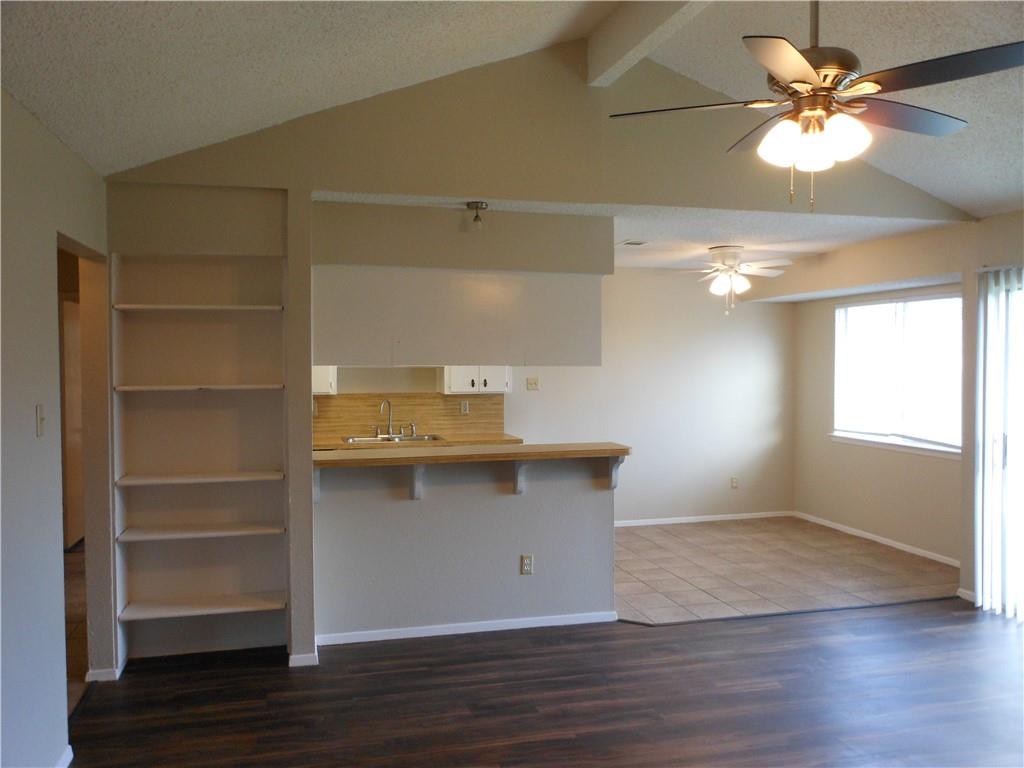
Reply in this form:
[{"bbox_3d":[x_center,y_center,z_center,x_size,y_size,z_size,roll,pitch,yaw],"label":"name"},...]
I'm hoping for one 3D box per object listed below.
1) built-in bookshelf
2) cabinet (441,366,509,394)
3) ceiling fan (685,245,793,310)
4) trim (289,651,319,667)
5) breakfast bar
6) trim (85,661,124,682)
[{"bbox_3d":[-1.586,0.404,4.287,0.815,2.090,0.325,-1,2,-14],"label":"built-in bookshelf"},{"bbox_3d":[-0.325,-0.312,7.241,0.595,0.782,0.310,-1,2,-14],"label":"cabinet"},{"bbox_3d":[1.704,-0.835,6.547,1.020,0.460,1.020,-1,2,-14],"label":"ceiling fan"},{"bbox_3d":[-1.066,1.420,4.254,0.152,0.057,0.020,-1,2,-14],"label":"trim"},{"bbox_3d":[-0.208,0.901,4.671,1.755,1.063,0.405,-1,2,-14],"label":"breakfast bar"},{"bbox_3d":[-2.009,1.429,4.052,0.157,0.060,0.020,-1,2,-14],"label":"trim"}]

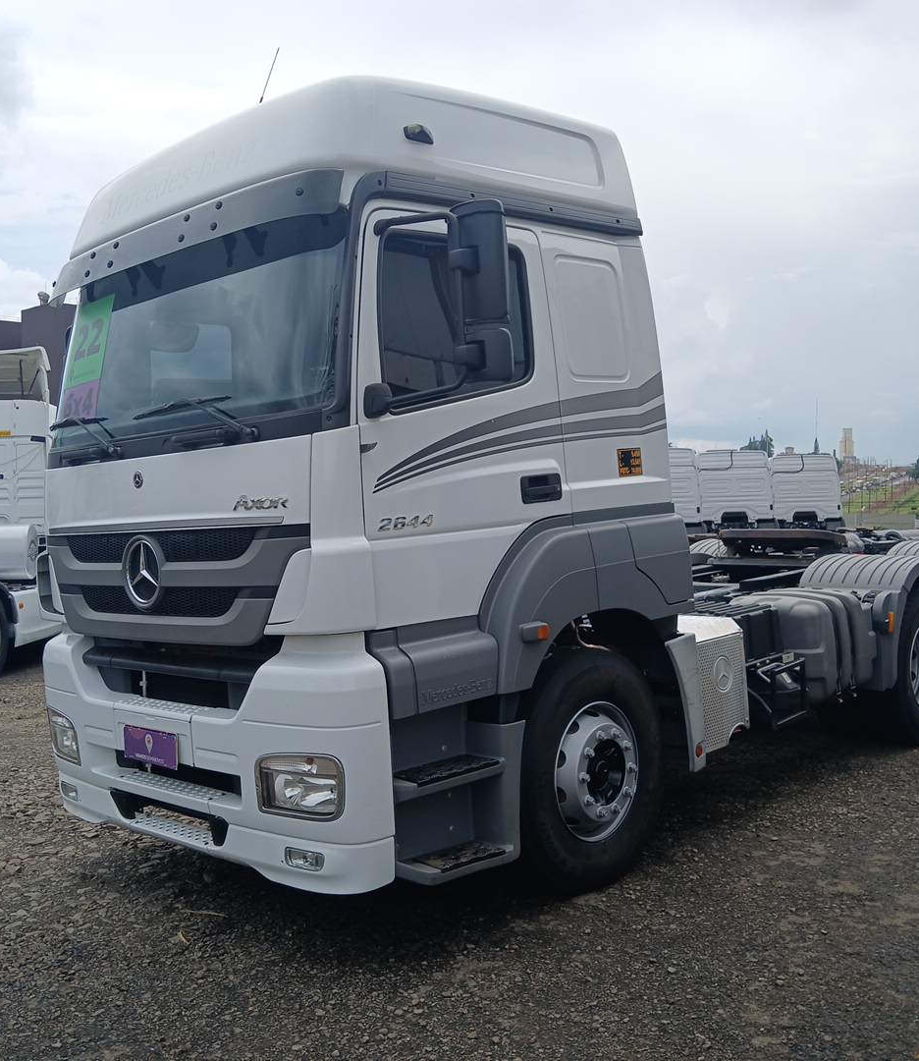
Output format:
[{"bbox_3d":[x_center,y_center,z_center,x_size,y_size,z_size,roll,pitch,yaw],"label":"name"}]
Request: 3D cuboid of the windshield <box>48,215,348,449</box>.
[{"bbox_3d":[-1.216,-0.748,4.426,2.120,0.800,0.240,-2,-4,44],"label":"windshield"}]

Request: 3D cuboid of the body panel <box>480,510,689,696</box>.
[{"bbox_3d":[0.505,0.260,4.561,0.260,0.660,1.460,-2,4,44],"label":"body panel"}]

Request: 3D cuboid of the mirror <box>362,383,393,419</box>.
[{"bbox_3d":[-0.286,-0.447,3.673,0.100,0.135,0.100,-2,4,44],"label":"mirror"}]

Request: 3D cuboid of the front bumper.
[{"bbox_3d":[-1.180,0.841,4.415,2.450,0.920,0.300,-2,4,44],"label":"front bumper"}]

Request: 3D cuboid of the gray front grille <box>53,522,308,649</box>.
[{"bbox_3d":[-1.267,0.213,4.343,2.040,0.440,0.190,-2,4,44],"label":"gray front grille"}]

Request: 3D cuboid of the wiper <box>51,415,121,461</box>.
[{"bbox_3d":[-1.686,-0.408,4.770,0.110,0.220,0.850,0,-1,-39],"label":"wiper"}]

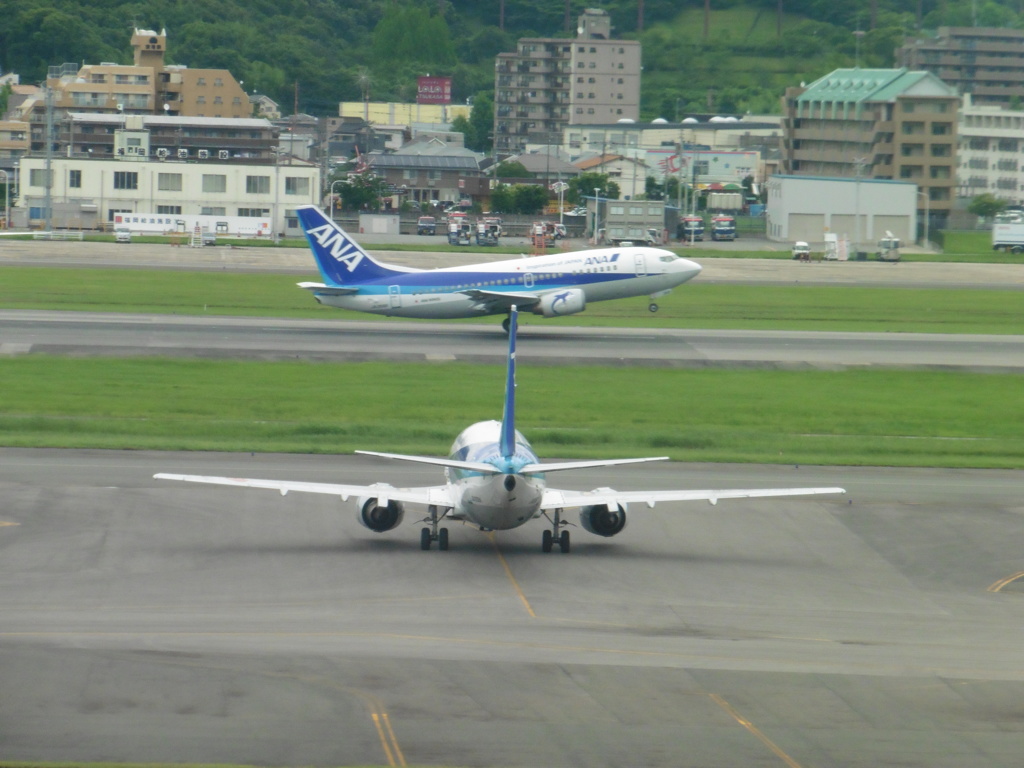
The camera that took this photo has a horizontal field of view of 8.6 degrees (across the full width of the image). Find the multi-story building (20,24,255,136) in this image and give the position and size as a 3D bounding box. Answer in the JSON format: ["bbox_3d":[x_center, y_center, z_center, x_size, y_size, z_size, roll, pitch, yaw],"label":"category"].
[{"bbox_3d":[-62.036,-47.346,1119.492,38.300,22.000,18.000,1,3,-3],"label":"multi-story building"}]

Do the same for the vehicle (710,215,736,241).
[{"bbox_3d":[26.407,-19.629,856.714,2.550,3.200,8.000,1,3,-3],"label":"vehicle"}]

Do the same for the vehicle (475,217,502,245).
[{"bbox_3d":[-2.908,-17.949,802.172,2.600,3.300,7.500,1,3,-2],"label":"vehicle"}]

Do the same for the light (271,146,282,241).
[{"bbox_3d":[-26.692,-21.595,779.424,1.600,10.800,0.900,1,3,0],"label":"light"}]

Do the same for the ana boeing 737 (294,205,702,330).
[{"bbox_3d":[-1.068,-9.773,525.000,31.000,11.400,28.900,-7,3,-3],"label":"ana boeing 737"}]

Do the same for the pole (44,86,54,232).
[{"bbox_3d":[-54.823,-26.799,811.149,0.850,17.520,0.850,1,3,-3],"label":"pole"}]

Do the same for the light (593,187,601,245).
[{"bbox_3d":[10.211,-20.157,818.474,0.850,6.900,0.500,1,3,0],"label":"light"}]

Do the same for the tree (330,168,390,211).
[{"bbox_3d":[-19.801,-24.435,884.838,7.600,6.800,6.800,1,3,0],"label":"tree"}]

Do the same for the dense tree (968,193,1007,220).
[{"bbox_3d":[65.464,-23.973,939.889,5.100,4.600,4.800,1,3,0],"label":"dense tree"}]

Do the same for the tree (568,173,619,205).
[{"bbox_3d":[10.496,-24.661,880.000,6.400,5.200,5.800,1,3,-3],"label":"tree"}]

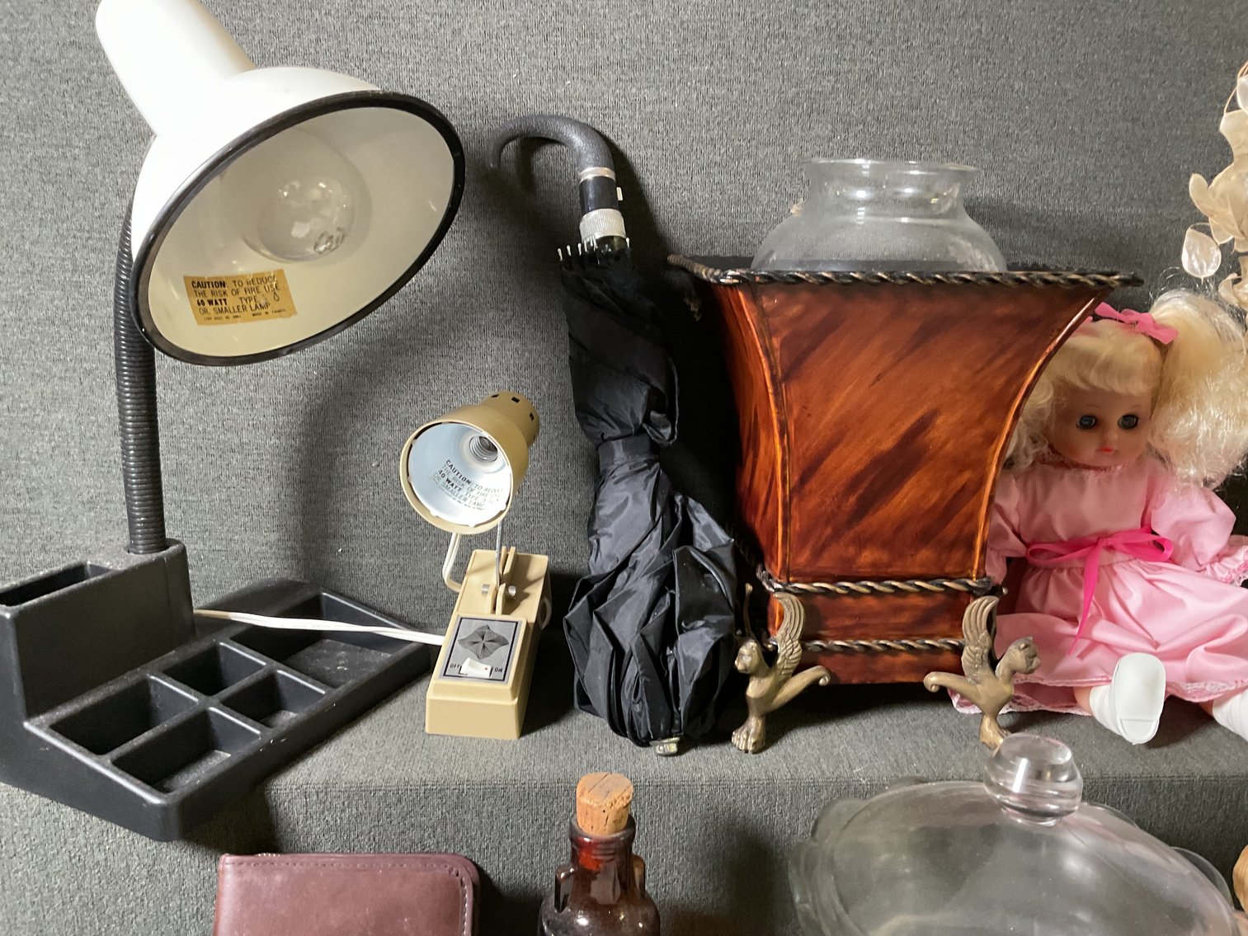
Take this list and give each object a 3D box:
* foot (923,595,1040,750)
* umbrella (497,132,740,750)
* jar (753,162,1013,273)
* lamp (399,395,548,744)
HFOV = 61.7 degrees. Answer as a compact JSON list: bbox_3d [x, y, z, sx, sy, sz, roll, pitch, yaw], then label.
[{"bbox_3d":[0.205,0.116,0.596,0.064,0.085,0.052,15,20,41],"label":"foot"},{"bbox_3d":[-0.005,-0.025,0.611,0.118,0.377,0.085,-6,-8,-3],"label":"umbrella"},{"bbox_3d":[0.139,-0.094,0.596,0.152,0.152,0.152,4,15,-1],"label":"jar"},{"bbox_3d":[-0.090,0.050,0.645,0.080,0.177,0.143,2,15,4],"label":"lamp"}]

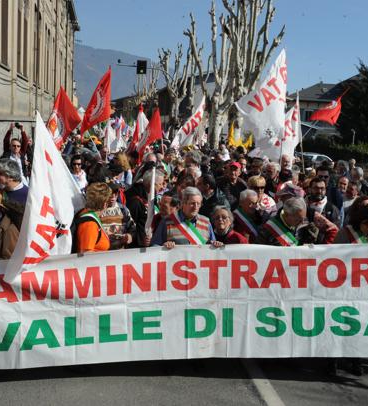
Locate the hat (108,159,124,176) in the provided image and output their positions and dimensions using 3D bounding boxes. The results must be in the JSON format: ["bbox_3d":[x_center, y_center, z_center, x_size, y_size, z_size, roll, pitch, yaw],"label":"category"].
[{"bbox_3d":[-1.011,-0.524,8.000,0.250,0.200,0.280,0,8,-6],"label":"hat"}]

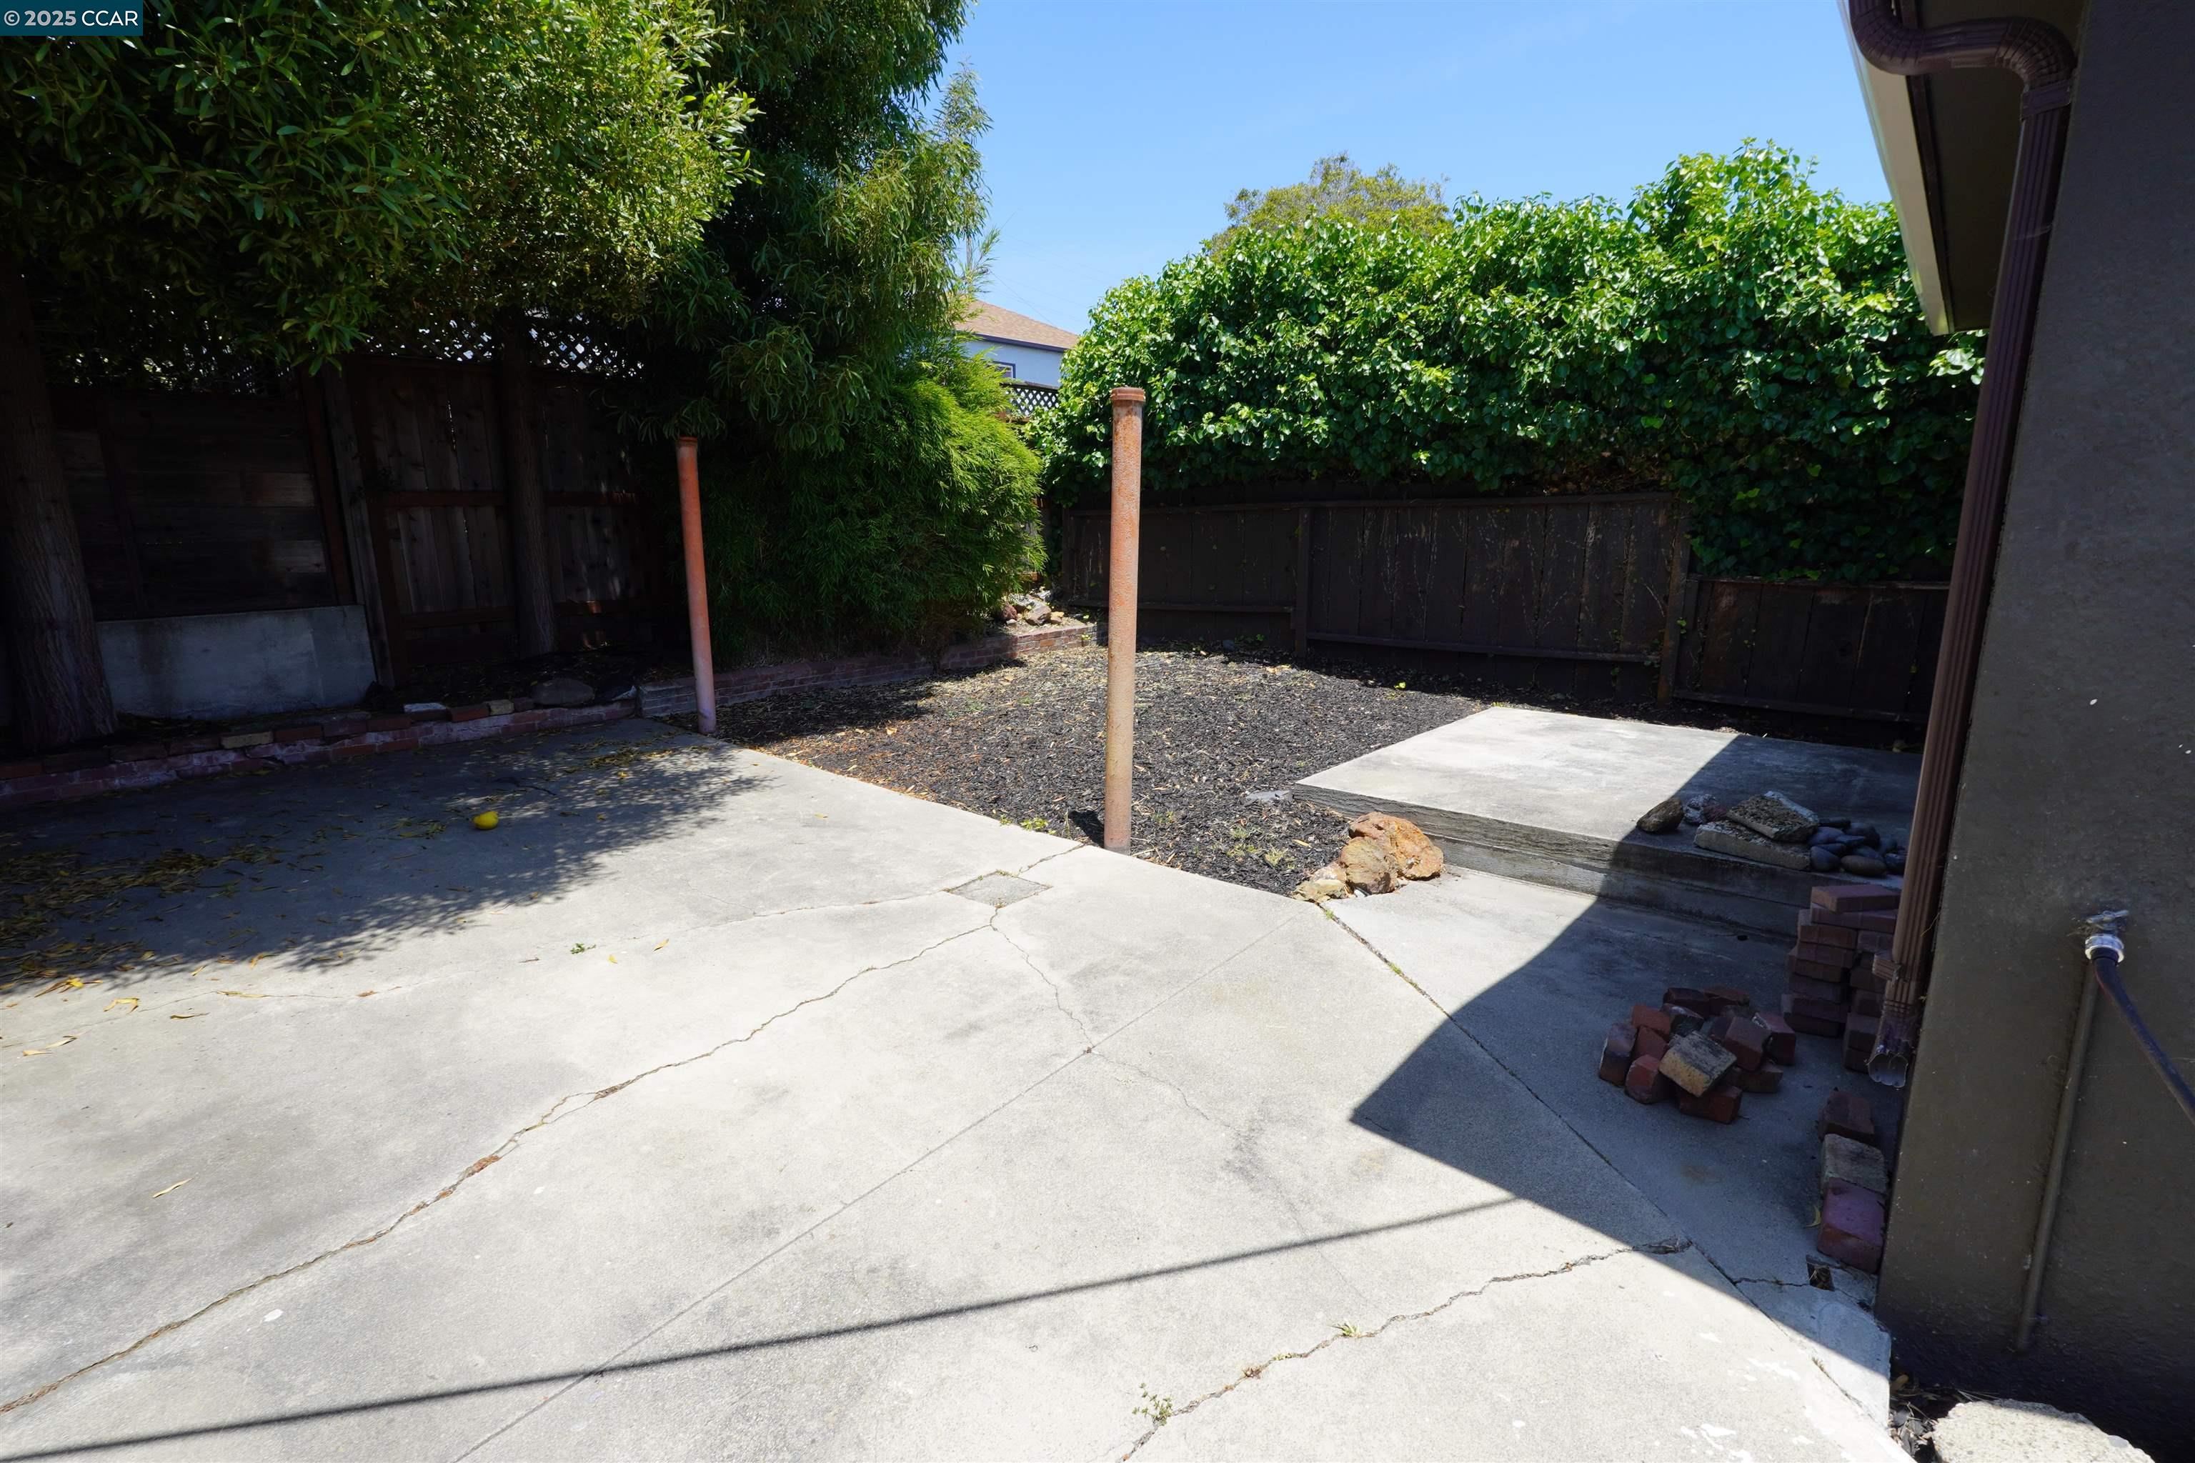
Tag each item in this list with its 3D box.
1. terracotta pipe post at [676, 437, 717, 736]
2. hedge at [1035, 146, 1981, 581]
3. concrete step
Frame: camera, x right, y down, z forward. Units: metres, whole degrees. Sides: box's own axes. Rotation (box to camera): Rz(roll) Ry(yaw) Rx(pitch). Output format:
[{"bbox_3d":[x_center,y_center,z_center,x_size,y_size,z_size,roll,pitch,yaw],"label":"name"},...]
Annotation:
[{"bbox_3d":[-2.631,-0.931,6.414,0.132,1.932,0.132,10,15,41],"label":"terracotta pipe post"},{"bbox_3d":[2.428,-2.684,8.226,7.500,2.650,1.100,9,15,40],"label":"hedge"},{"bbox_3d":[2.786,0.317,5.154,2.360,0.255,2.780,9,15,41],"label":"concrete step"}]

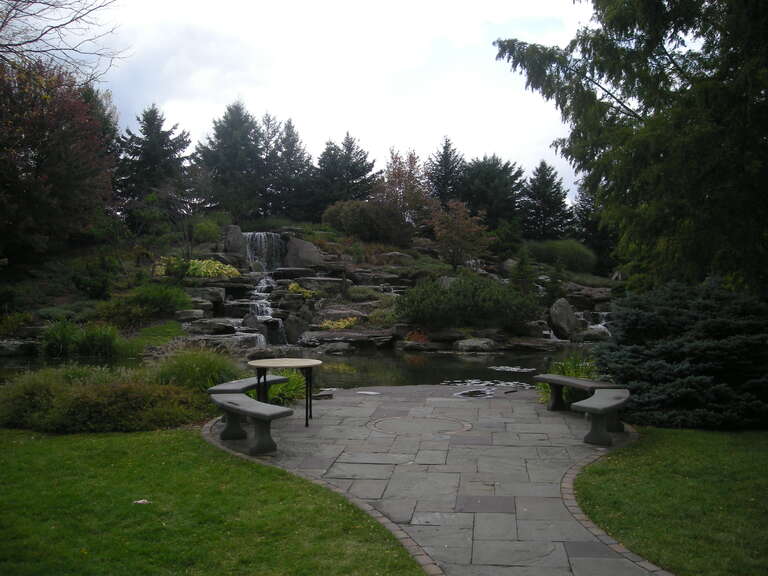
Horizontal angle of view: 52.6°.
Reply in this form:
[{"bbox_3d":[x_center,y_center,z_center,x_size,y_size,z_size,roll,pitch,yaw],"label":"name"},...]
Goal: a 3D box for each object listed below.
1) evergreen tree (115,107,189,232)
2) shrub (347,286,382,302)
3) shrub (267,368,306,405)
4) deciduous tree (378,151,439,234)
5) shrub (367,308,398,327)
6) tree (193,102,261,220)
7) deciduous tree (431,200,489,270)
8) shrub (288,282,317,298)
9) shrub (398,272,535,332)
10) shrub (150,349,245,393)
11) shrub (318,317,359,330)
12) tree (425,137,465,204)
[{"bbox_3d":[-12.467,-6.355,42.000,4.003,7.140,3.900,0,0,0],"label":"evergreen tree"},{"bbox_3d":[-0.665,0.230,26.500,1.220,0.530,1.000,0,0,0],"label":"shrub"},{"bbox_3d":[-1.408,1.394,11.100,0.620,0.490,0.580,0,0,0],"label":"shrub"},{"bbox_3d":[1.388,-5.468,44.000,3.400,4.870,3.200,0,0,0],"label":"deciduous tree"},{"bbox_3d":[-0.047,0.899,24.500,1.010,0.631,0.900,0,0,0],"label":"shrub"},{"bbox_3d":[-8.711,-7.087,43.500,3.809,6.835,3.800,0,0,0],"label":"tree"},{"bbox_3d":[3.111,-2.164,32.000,2.390,2.885,2.300,0,0,0],"label":"deciduous tree"},{"bbox_3d":[-2.372,0.073,22.600,0.810,0.470,0.650,0,1,0],"label":"shrub"},{"bbox_3d":[2.183,0.353,20.300,3.640,1.620,2.900,0,1,0],"label":"shrub"},{"bbox_3d":[-2.690,1.255,11.200,1.360,0.760,1.200,0,0,0],"label":"shrub"},{"bbox_3d":[-1.125,0.878,19.200,0.990,0.350,0.650,0,1,0],"label":"shrub"},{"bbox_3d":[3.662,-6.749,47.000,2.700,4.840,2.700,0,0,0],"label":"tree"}]

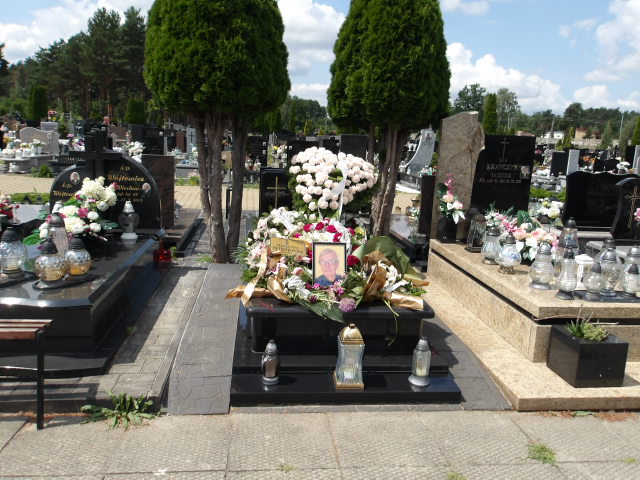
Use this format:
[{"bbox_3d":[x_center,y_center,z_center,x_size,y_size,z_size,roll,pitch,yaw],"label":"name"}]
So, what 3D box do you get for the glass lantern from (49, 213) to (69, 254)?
[{"bbox_3d":[-1.788,0.006,3.390,0.140,0.375,0.140,1,12,-8],"label":"glass lantern"}]

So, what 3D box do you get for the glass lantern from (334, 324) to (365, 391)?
[{"bbox_3d":[0.165,0.631,2.772,0.153,0.357,0.153,1,12,-8],"label":"glass lantern"}]

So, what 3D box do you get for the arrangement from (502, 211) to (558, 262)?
[{"bbox_3d":[1.805,-0.032,4.296,0.450,0.430,0.380,1,12,-6],"label":"arrangement"}]

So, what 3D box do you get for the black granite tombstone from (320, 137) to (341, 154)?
[{"bbox_3d":[0.321,-2.629,15.046,0.580,0.800,0.150,1,12,-8],"label":"black granite tombstone"}]

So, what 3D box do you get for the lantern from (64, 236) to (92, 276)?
[{"bbox_3d":[-1.574,0.113,3.227,0.180,0.265,0.180,2,12,-8],"label":"lantern"}]

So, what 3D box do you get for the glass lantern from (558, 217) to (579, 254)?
[{"bbox_3d":[2.228,-0.008,4.437,0.165,0.375,0.165,1,12,-8],"label":"glass lantern"}]

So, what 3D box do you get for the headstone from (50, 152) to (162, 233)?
[{"bbox_3d":[-1.962,-0.460,4.596,0.972,0.760,0.130,1,12,-8],"label":"headstone"}]

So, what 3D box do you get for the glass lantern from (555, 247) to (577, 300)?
[{"bbox_3d":[1.657,0.215,3.334,0.135,0.326,0.135,1,12,-6],"label":"glass lantern"}]

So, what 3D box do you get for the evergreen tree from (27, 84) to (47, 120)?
[{"bbox_3d":[-21.670,-9.963,38.391,1.408,3.838,1.408,2,12,-8],"label":"evergreen tree"}]

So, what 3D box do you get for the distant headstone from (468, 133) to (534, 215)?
[{"bbox_3d":[1.843,-0.544,5.152,0.660,1.050,0.110,1,12,-6],"label":"distant headstone"}]

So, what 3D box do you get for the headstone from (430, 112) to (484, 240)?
[{"bbox_3d":[1.402,-0.639,5.144,0.430,1.280,0.180,2,12,-8],"label":"headstone"}]

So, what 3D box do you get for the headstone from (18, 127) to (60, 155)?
[{"bbox_3d":[-8.252,-2.923,14.711,1.100,0.820,0.160,1,12,-14],"label":"headstone"}]

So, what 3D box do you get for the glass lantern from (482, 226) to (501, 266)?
[{"bbox_3d":[1.446,0.034,4.190,0.165,0.325,0.165,1,12,-8],"label":"glass lantern"}]

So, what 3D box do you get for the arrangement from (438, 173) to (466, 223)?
[{"bbox_3d":[1.320,-0.410,5.049,0.260,0.470,0.220,2,12,-8],"label":"arrangement"}]

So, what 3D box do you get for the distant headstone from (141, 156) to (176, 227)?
[{"bbox_3d":[-1.918,-0.564,5.910,0.390,0.870,0.100,1,12,-6],"label":"distant headstone"}]

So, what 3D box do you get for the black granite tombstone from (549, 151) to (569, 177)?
[{"bbox_3d":[9.243,-2.932,19.307,0.600,0.950,0.140,1,12,-14],"label":"black granite tombstone"}]

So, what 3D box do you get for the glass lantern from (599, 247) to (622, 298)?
[{"bbox_3d":[1.954,0.212,3.361,0.145,0.318,0.145,1,12,-6],"label":"glass lantern"}]

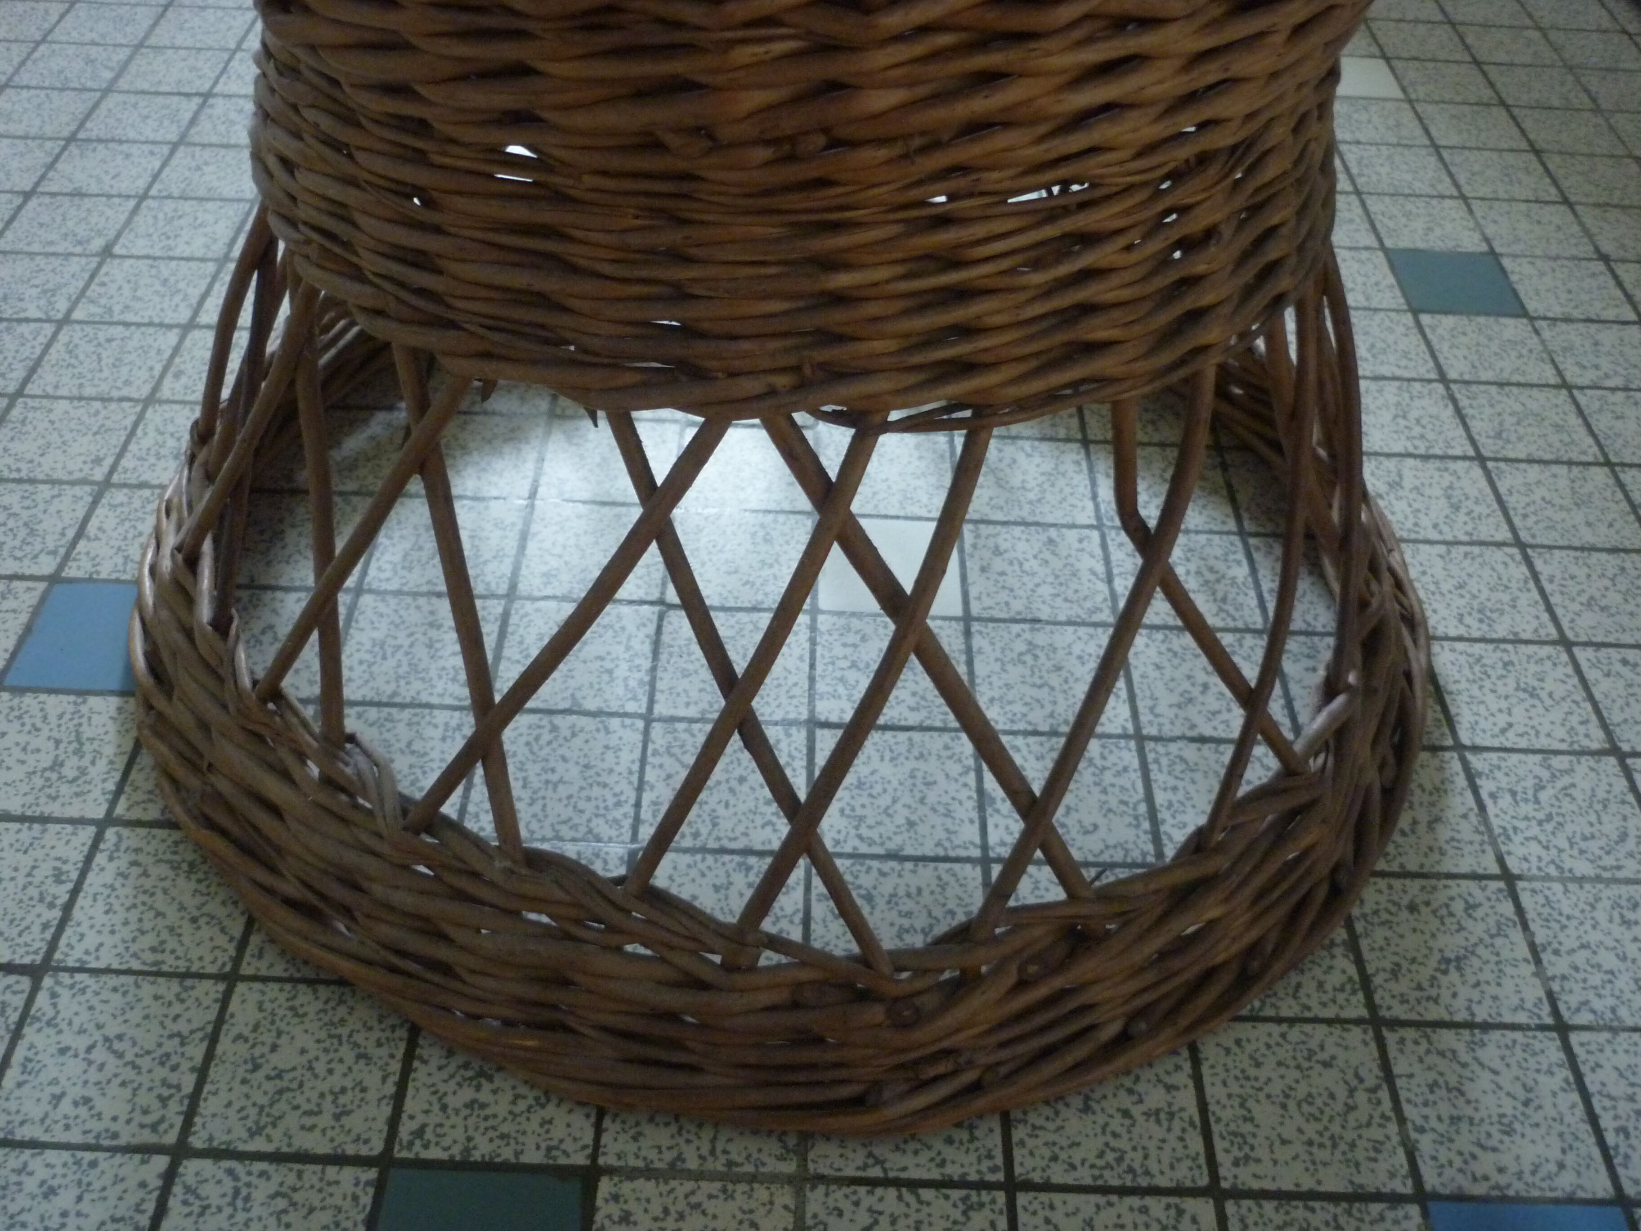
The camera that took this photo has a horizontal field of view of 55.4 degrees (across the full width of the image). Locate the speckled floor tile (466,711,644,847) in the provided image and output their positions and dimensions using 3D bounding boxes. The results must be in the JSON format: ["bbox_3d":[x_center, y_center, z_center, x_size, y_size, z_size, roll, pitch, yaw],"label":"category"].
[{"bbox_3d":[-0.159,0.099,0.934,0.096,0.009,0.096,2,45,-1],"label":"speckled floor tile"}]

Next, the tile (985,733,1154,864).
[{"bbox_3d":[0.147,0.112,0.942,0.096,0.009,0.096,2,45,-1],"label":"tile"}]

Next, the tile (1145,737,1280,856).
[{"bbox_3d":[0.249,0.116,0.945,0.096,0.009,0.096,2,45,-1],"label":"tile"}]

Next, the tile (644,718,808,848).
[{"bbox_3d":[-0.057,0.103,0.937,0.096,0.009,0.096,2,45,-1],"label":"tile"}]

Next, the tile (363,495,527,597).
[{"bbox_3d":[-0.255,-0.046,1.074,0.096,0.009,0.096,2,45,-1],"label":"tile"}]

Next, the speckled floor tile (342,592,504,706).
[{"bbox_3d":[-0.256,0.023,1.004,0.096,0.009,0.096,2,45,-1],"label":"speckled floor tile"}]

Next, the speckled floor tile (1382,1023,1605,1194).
[{"bbox_3d":[0.181,0.135,0.424,0.050,0.007,0.049,2,44,-1],"label":"speckled floor tile"}]

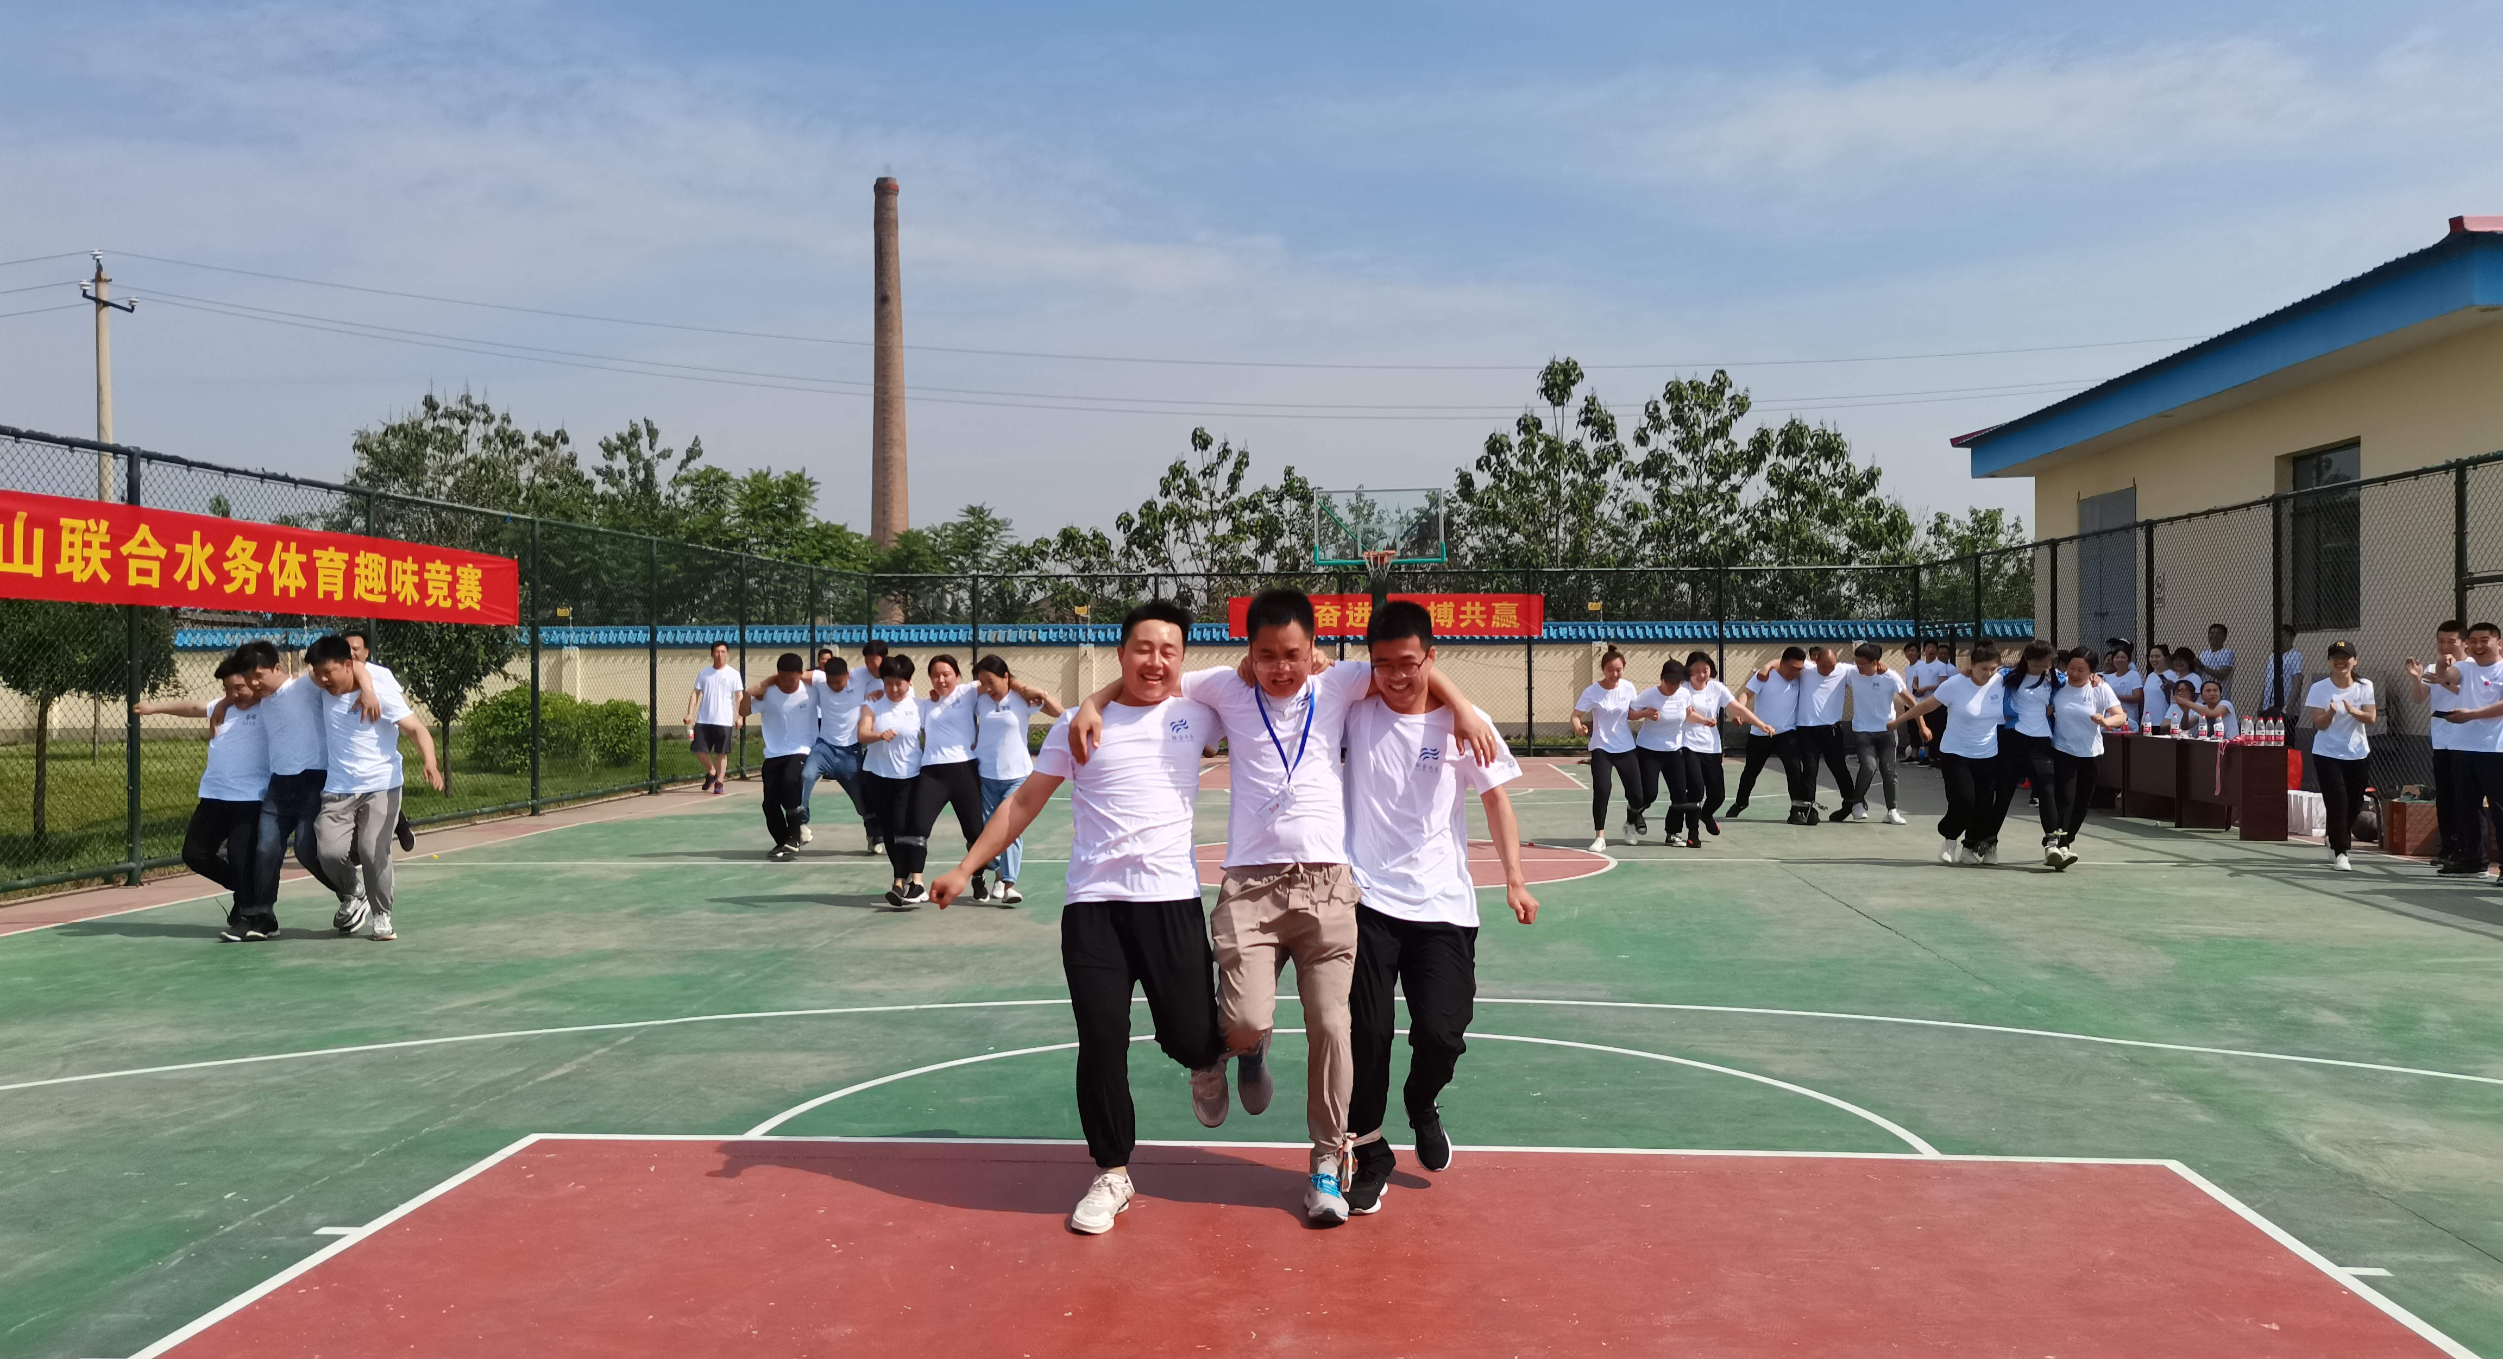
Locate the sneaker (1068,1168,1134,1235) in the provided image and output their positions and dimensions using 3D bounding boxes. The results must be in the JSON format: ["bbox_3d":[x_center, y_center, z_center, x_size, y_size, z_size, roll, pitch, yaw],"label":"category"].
[{"bbox_3d":[-0.378,1.352,4.919,0.108,0.112,0.285,0,1,16],"label":"sneaker"}]

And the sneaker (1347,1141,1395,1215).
[{"bbox_3d":[0.312,1.344,5.059,0.105,0.120,0.285,0,1,13],"label":"sneaker"}]

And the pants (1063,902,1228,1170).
[{"bbox_3d":[-0.293,0.921,5.070,0.425,0.765,0.490,0,0,0],"label":"pants"}]

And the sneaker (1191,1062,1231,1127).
[{"bbox_3d":[-0.118,1.149,5.400,0.108,0.275,0.115,0,-22,0],"label":"sneaker"}]

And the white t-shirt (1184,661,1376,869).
[{"bbox_3d":[0.075,0.225,4.970,0.490,0.550,0.300,0,6,0],"label":"white t-shirt"}]

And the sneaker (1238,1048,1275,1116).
[{"bbox_3d":[0.014,1.129,5.440,0.105,0.275,0.115,0,-20,0],"label":"sneaker"}]

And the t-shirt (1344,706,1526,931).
[{"bbox_3d":[0.466,0.354,5.000,0.510,0.610,0.290,-1,6,3],"label":"t-shirt"}]

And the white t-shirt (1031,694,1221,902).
[{"bbox_3d":[-0.321,0.308,4.900,0.500,0.560,0.300,0,6,-1],"label":"white t-shirt"}]

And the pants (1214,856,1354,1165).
[{"bbox_3d":[0.089,0.875,5.020,0.390,0.820,0.420,0,1,0],"label":"pants"}]

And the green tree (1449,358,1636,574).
[{"bbox_3d":[5.856,-2.764,37.960,3.900,7.600,3.900,0,1,0],"label":"green tree"}]

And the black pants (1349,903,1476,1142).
[{"bbox_3d":[0.431,0.921,5.090,0.355,0.760,0.430,0,0,3],"label":"black pants"}]

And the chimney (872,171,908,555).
[{"bbox_3d":[-24.650,-17.014,127.817,2.900,34.400,2.900,0,1,0],"label":"chimney"}]

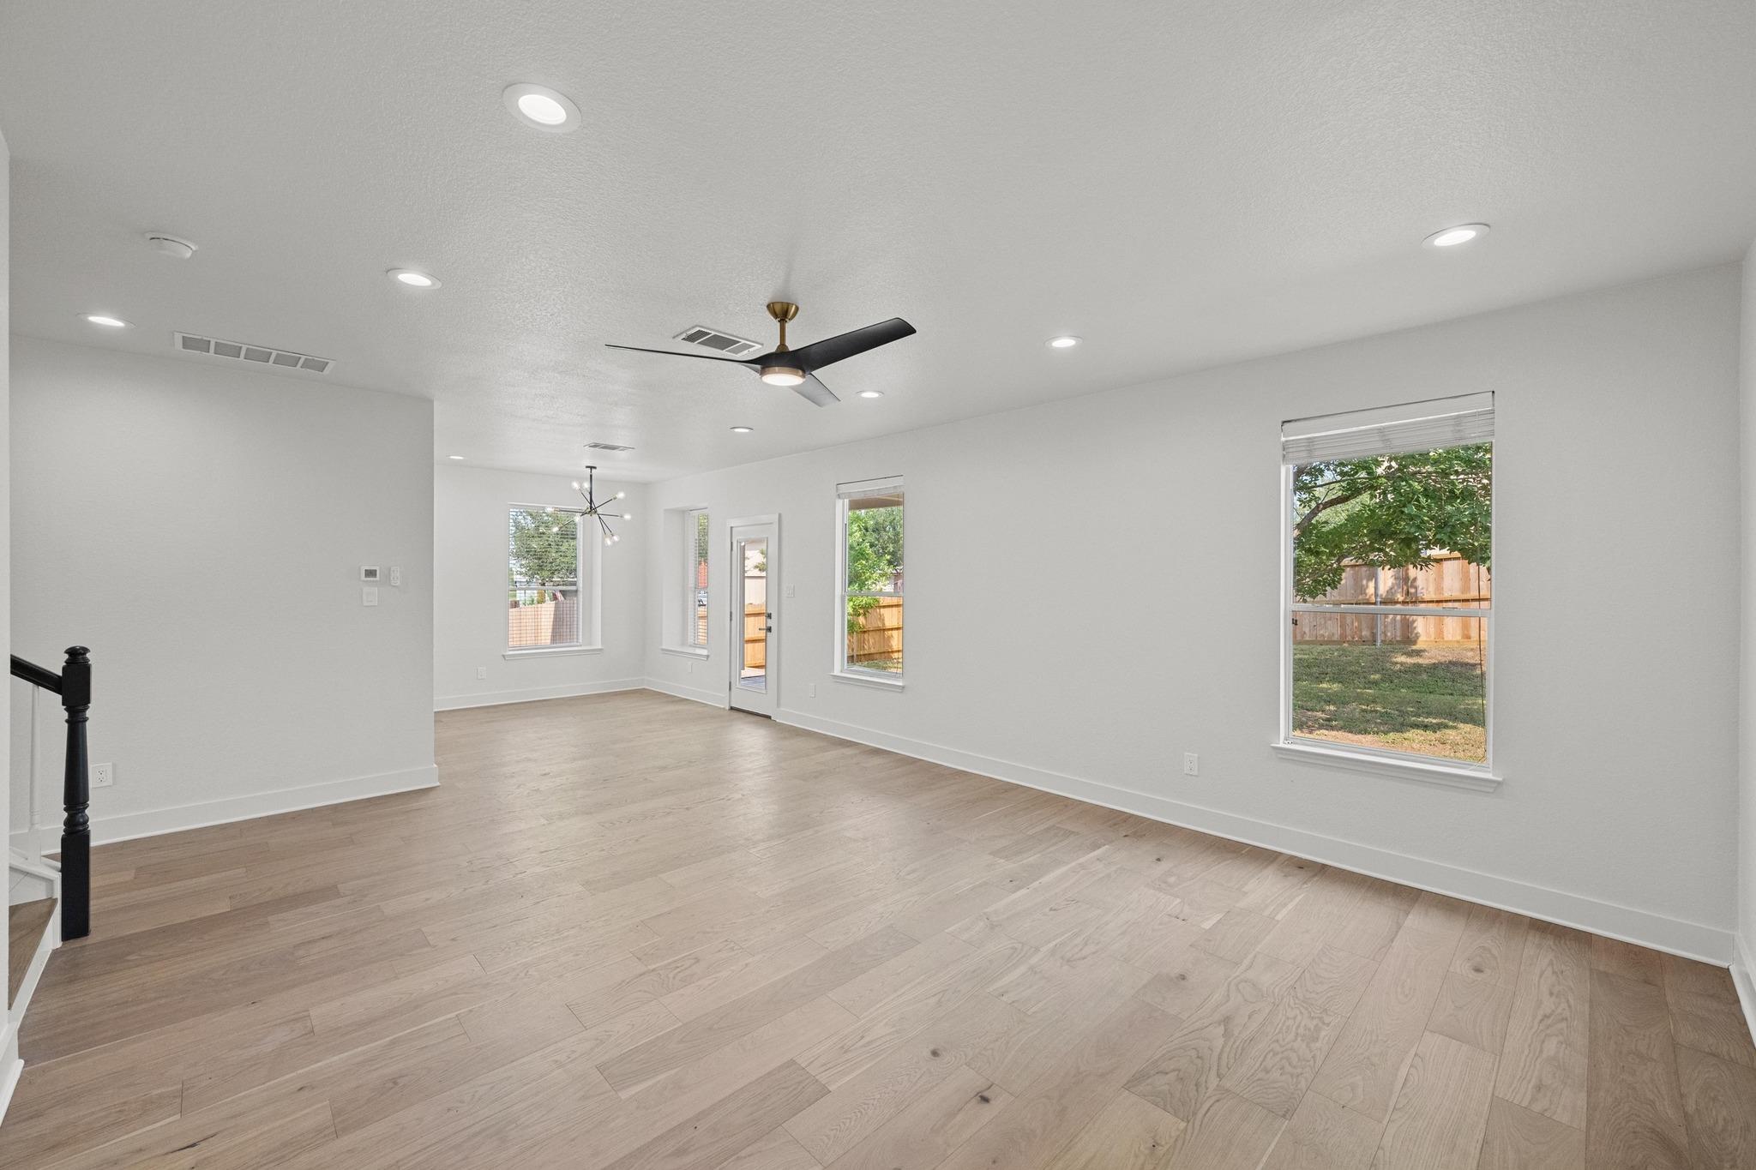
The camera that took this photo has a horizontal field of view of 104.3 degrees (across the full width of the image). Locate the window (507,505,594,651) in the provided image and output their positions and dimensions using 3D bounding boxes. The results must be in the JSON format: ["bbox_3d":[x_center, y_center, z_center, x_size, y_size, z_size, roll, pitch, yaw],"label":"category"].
[{"bbox_3d":[-4.015,-0.080,8.399,0.970,1.750,0.140,0,1,-45],"label":"window"}]

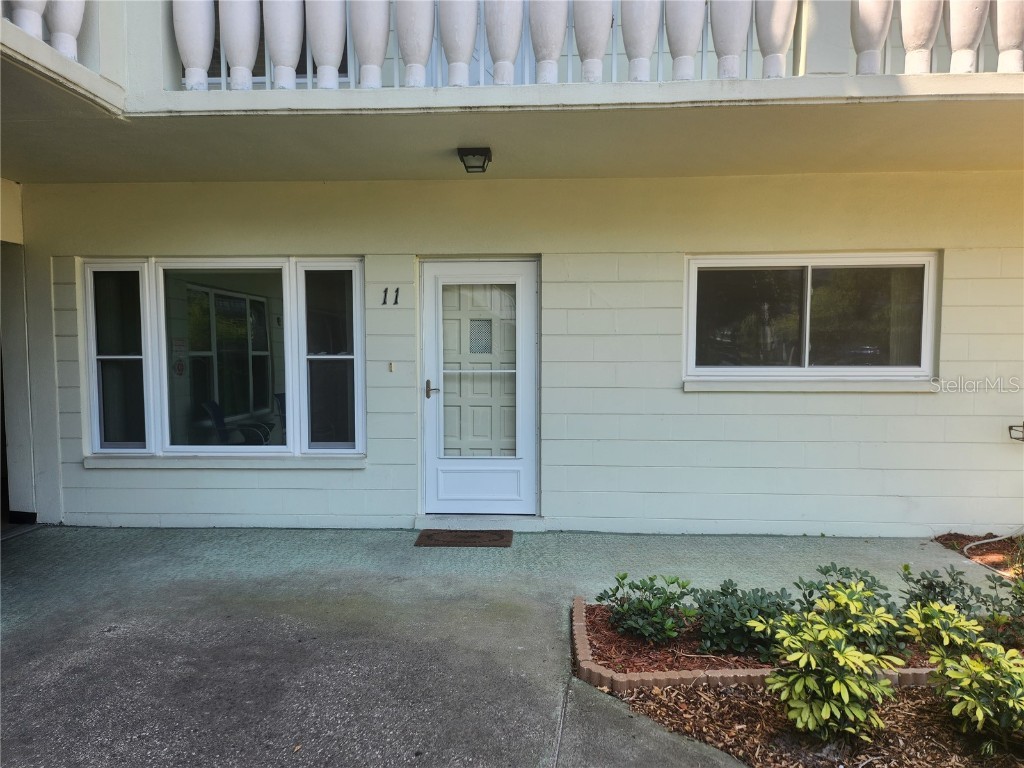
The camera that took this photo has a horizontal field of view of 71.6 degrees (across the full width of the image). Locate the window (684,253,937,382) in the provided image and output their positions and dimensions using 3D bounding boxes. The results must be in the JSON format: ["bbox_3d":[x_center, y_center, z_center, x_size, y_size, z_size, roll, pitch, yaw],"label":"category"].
[{"bbox_3d":[2.268,-0.512,5.456,1.867,0.967,0.110,0,4,3],"label":"window"}]

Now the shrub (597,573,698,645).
[{"bbox_3d":[0.646,1.074,3.434,0.470,0.330,0.430,0,4,3],"label":"shrub"}]

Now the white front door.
[{"bbox_3d":[-0.254,0.039,5.613,0.925,2.006,0.090,0,4,3],"label":"white front door"}]

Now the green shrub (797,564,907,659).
[{"bbox_3d":[1.584,1.050,3.323,0.520,0.390,0.460,0,4,3],"label":"green shrub"}]

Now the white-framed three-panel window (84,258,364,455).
[{"bbox_3d":[-2.298,-0.213,5.715,2.264,1.566,0.110,0,4,3],"label":"white-framed three-panel window"}]

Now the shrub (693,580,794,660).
[{"bbox_3d":[1.081,1.077,3.301,0.480,0.340,0.440,0,4,3],"label":"shrub"}]

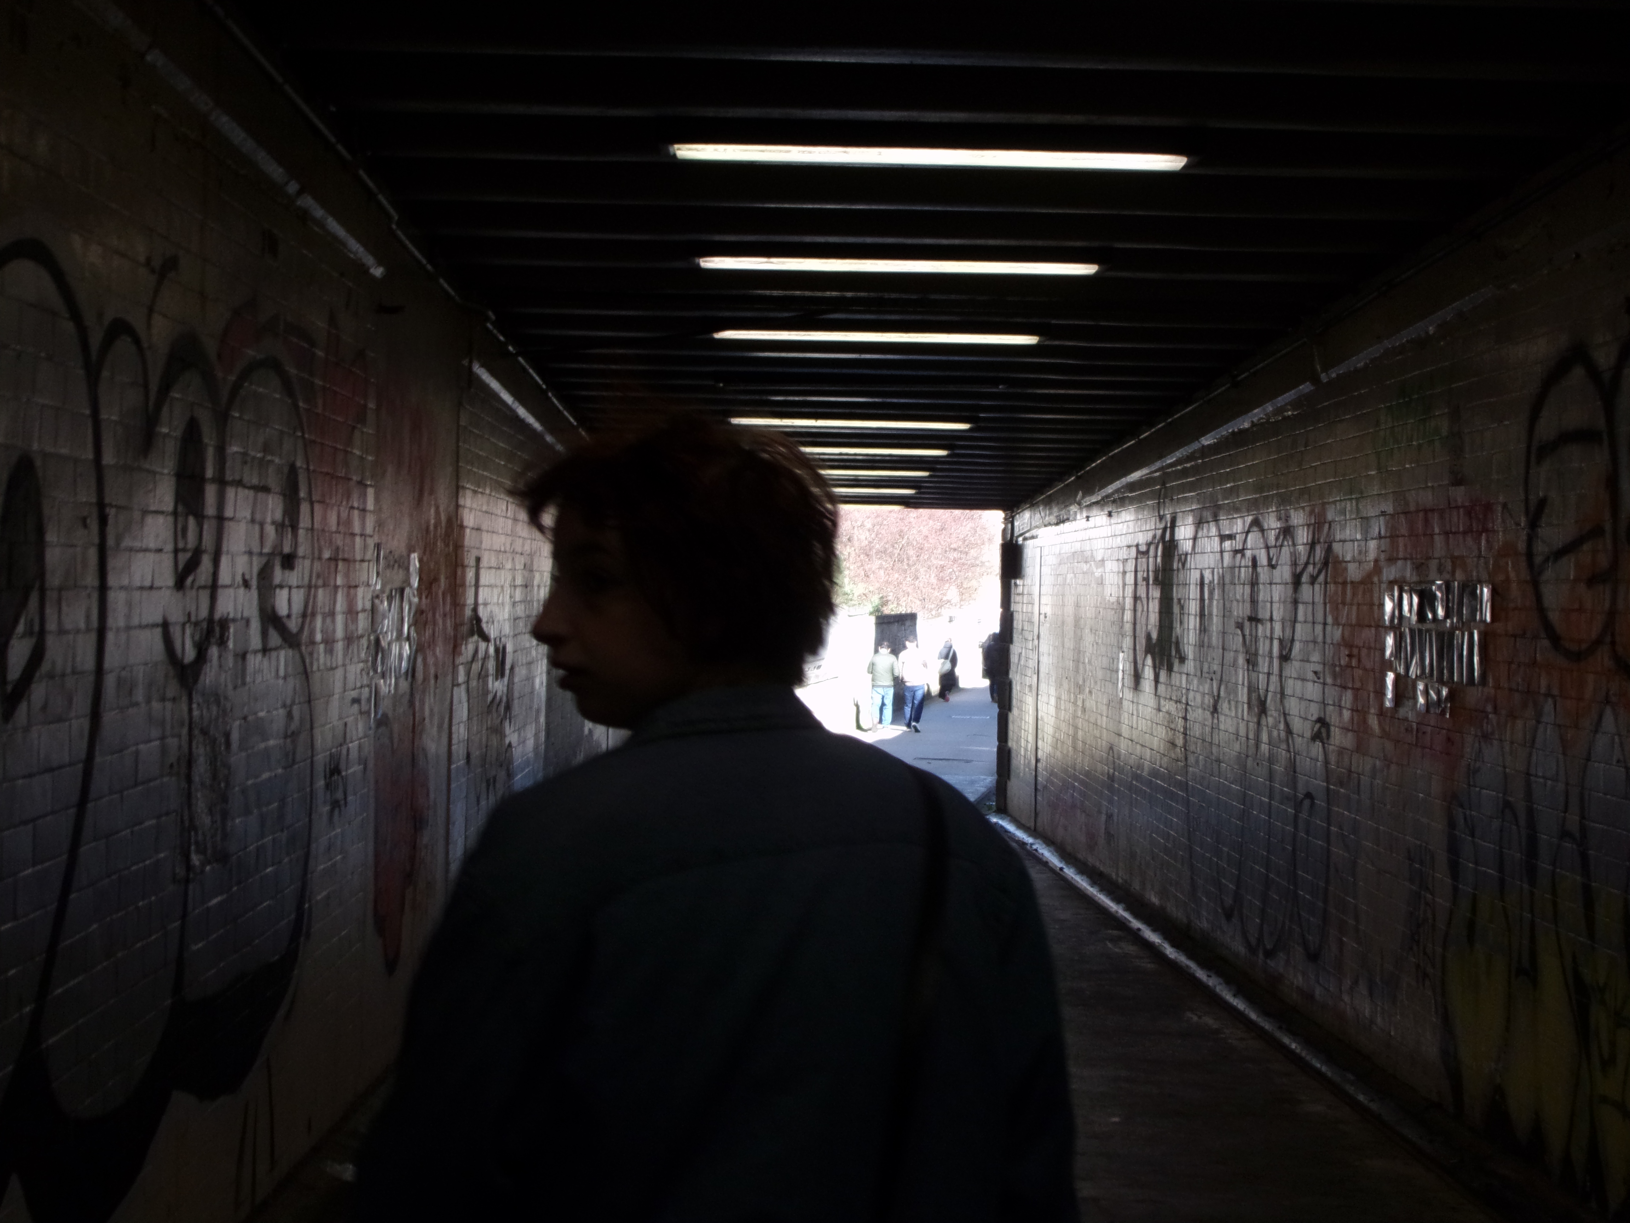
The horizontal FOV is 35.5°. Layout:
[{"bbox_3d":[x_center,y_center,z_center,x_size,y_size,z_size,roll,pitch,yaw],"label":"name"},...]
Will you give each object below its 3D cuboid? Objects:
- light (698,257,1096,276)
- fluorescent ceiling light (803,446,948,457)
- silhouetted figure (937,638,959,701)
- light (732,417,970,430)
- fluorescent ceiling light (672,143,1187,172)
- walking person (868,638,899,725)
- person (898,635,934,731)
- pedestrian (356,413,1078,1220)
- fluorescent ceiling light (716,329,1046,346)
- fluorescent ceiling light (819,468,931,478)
[{"bbox_3d":[0.313,-1.310,9.590,1.530,0.080,0.130,1,-1,-1],"label":"light"},{"bbox_3d":[0.200,-1.168,18.310,1.530,0.080,0.130,1,-1,-1],"label":"fluorescent ceiling light"},{"bbox_3d":[3.402,1.496,65.000,0.530,1.637,0.450,1,-1,24],"label":"silhouetted figure"},{"bbox_3d":[0.229,-1.204,16.120,1.530,0.080,0.130,1,-1,-1],"label":"light"},{"bbox_3d":[0.341,-1.344,7.463,1.530,0.080,0.130,1,-1,-1],"label":"fluorescent ceiling light"},{"bbox_3d":[1.266,1.365,47.000,0.550,1.648,0.380,1,-1,3],"label":"walking person"},{"bbox_3d":[1.863,1.336,46.800,0.600,1.781,0.420,1,-1,3],"label":"person"},{"bbox_3d":[-0.086,0.687,2.008,0.560,1.670,0.380,1,-1,-1],"label":"pedestrian"},{"bbox_3d":[0.285,-1.275,11.750,1.530,0.080,0.130,1,-1,-1],"label":"fluorescent ceiling light"},{"bbox_3d":[0.172,-1.133,20.500,1.530,0.080,0.130,1,-1,-1],"label":"fluorescent ceiling light"}]

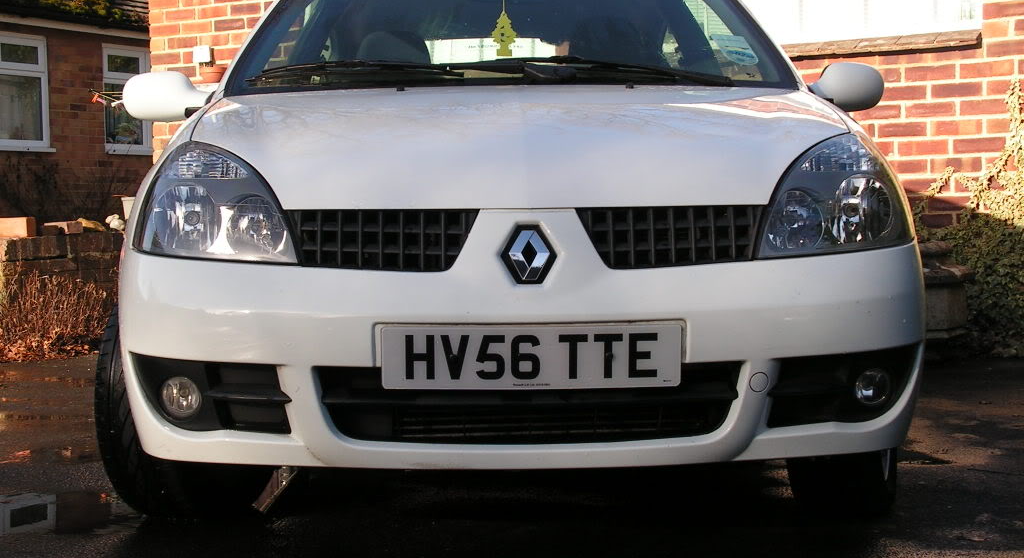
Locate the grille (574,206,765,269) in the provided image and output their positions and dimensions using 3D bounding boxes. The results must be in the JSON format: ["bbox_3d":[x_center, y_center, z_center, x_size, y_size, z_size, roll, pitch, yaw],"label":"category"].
[{"bbox_3d":[0.283,-0.074,2.910,0.337,0.114,0.075,-1,-6,-1],"label":"grille"}]

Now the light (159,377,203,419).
[{"bbox_3d":[-0.618,0.221,3.040,0.077,0.080,0.055,-1,2,-1],"label":"light"}]

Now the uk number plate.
[{"bbox_3d":[0.034,0.135,2.824,0.520,0.111,0.015,-1,10,-1],"label":"uk number plate"}]

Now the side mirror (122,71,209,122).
[{"bbox_3d":[-0.871,-0.459,4.090,0.212,0.127,0.125,-1,2,-1],"label":"side mirror"}]

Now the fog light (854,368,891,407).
[{"bbox_3d":[0.680,0.205,3.070,0.073,0.078,0.055,-1,2,-1],"label":"fog light"}]

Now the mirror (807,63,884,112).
[{"bbox_3d":[0.847,-0.489,4.130,0.200,0.130,0.125,-1,2,-1],"label":"mirror"}]

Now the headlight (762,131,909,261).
[{"bbox_3d":[0.608,-0.155,3.085,0.345,0.235,0.310,-1,2,-1],"label":"headlight"}]

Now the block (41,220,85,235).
[{"bbox_3d":[-2.511,-0.285,9.100,0.215,0.068,0.105,1,3,35],"label":"block"}]

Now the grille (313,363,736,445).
[{"bbox_3d":[0.031,0.223,2.885,0.745,0.140,0.090,-1,2,-1],"label":"grille"}]

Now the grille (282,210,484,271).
[{"bbox_3d":[-0.229,-0.069,2.895,0.339,0.112,0.075,-1,-6,-1],"label":"grille"}]

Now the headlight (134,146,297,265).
[{"bbox_3d":[-0.552,-0.144,3.060,0.350,0.235,0.310,-1,2,-1],"label":"headlight"}]

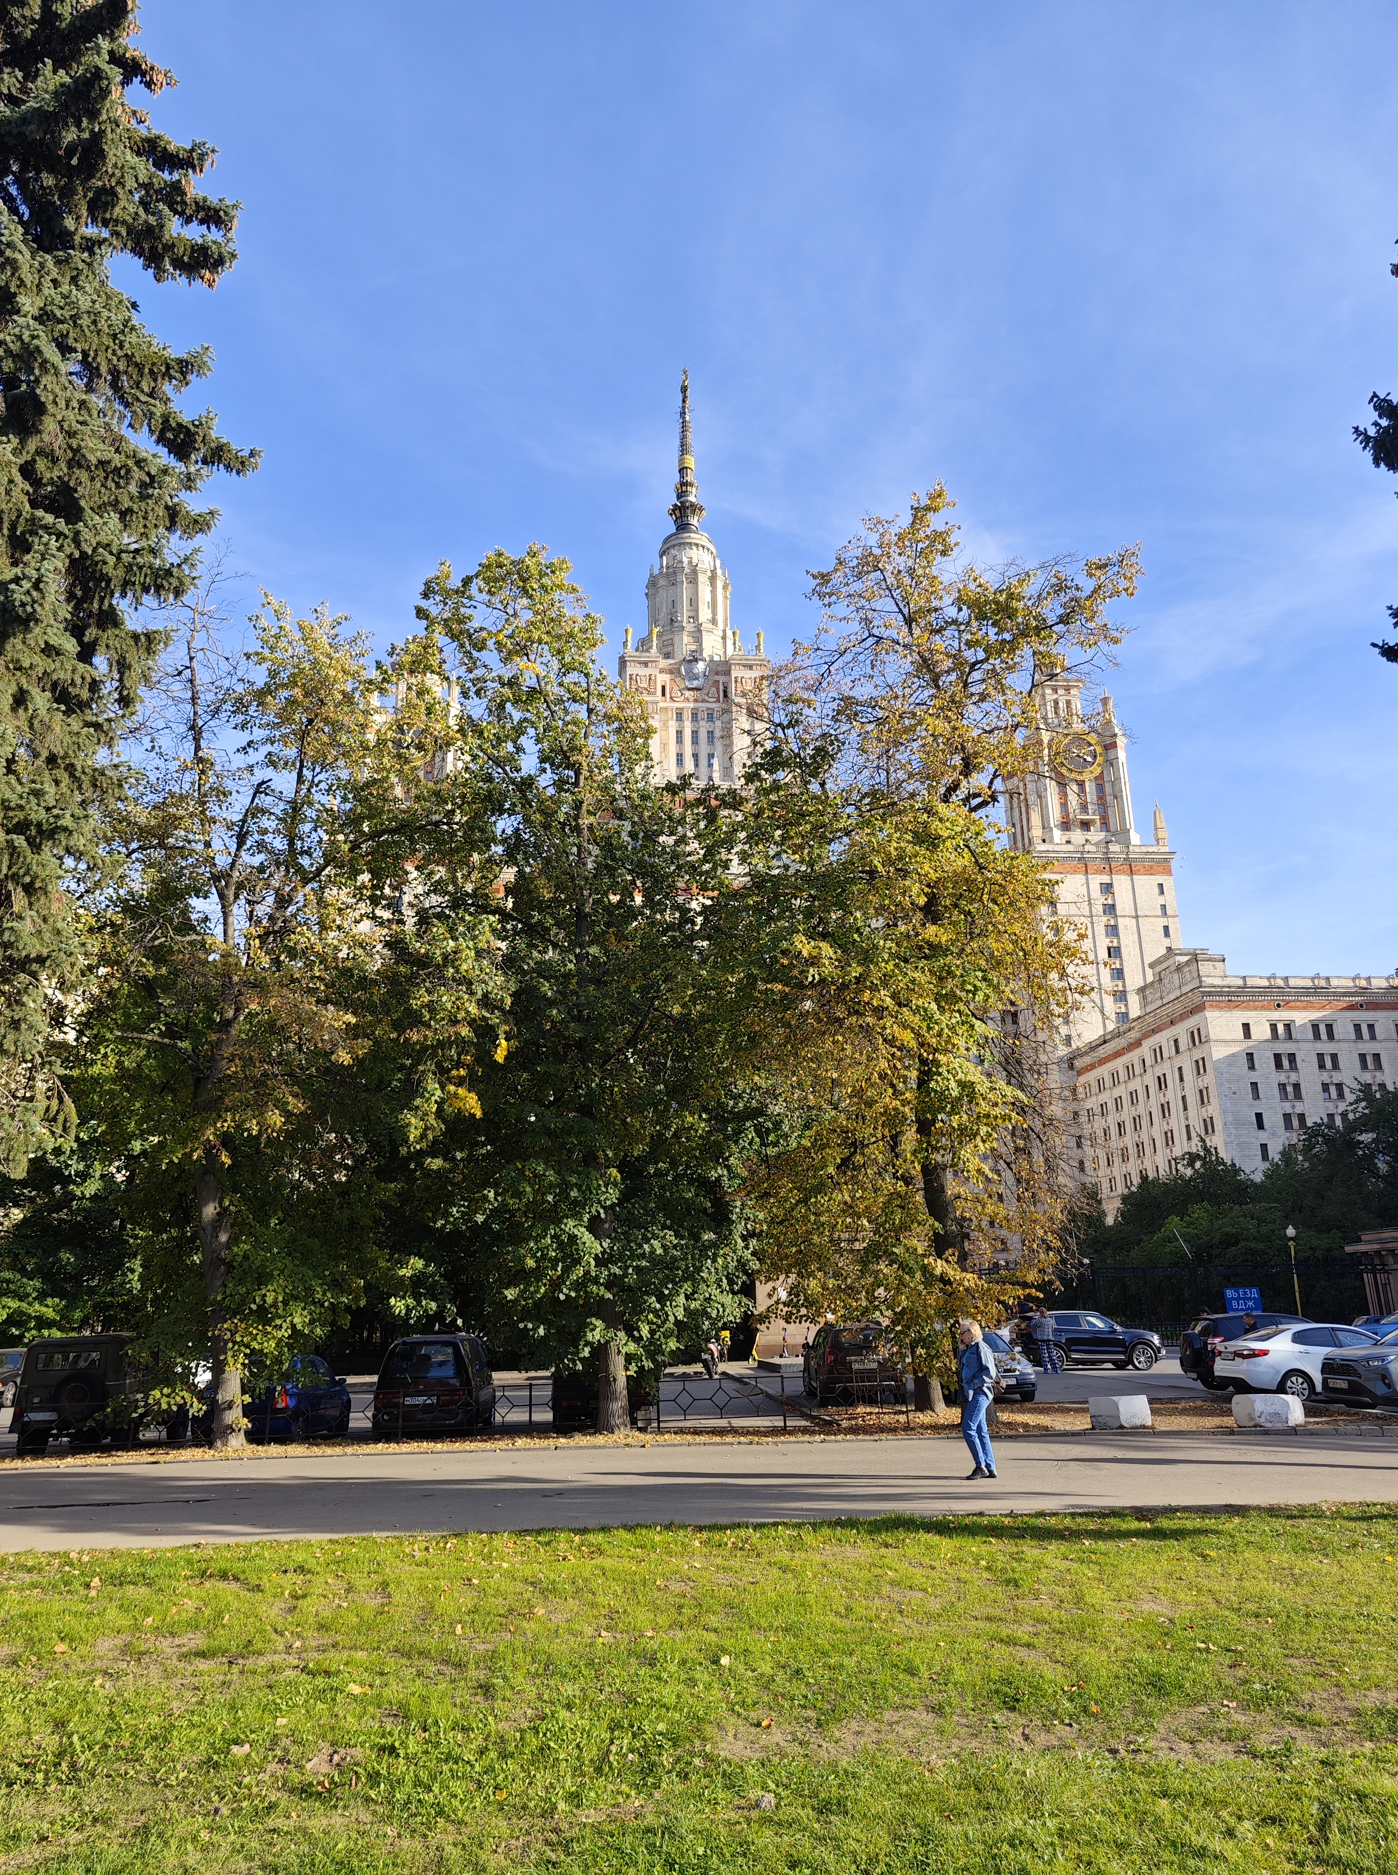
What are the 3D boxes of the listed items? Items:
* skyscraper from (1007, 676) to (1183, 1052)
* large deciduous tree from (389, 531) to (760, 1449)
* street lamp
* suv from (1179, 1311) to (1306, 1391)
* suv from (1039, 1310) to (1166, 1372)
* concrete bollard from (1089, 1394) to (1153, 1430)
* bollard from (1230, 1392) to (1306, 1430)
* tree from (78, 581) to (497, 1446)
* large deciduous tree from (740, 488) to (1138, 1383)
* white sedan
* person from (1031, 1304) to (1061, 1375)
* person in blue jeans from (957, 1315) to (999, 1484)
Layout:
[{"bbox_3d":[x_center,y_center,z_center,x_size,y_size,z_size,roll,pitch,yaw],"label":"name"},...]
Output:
[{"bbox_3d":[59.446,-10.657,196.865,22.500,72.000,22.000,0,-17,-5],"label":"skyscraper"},{"bbox_3d":[-1.903,0.064,21.681,6.200,15.900,6.200,0,-17,-4],"label":"large deciduous tree"},{"bbox_3d":[25.283,14.731,52.387,0.500,5.200,0.500,-9,-19,23],"label":"street lamp"},{"bbox_3d":[13.608,9.554,28.861,4.500,1.710,1.820,2,-17,-12],"label":"suv"},{"bbox_3d":[11.324,11.929,36.853,4.520,1.680,1.850,1,-17,-8],"label":"suv"},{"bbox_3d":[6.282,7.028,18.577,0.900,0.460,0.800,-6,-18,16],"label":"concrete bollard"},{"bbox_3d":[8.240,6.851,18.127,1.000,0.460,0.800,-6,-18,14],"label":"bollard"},{"bbox_3d":[-6.732,0.466,20.292,6.700,14.500,6.300,5,-18,-19],"label":"tree"},{"bbox_3d":[4.300,-0.580,21.855,6.900,17.000,6.400,-5,-17,11],"label":"large deciduous tree"},{"bbox_3d":[13.063,8.826,26.043,4.380,1.470,1.700,2,-17,-12],"label":"white sedan"},{"bbox_3d":[9.658,11.234,34.759,0.600,1.770,0.500,7,-19,-24],"label":"person"},{"bbox_3d":[3.047,5.029,13.621,0.460,1.640,0.500,1,-17,-8],"label":"person in blue jeans"}]

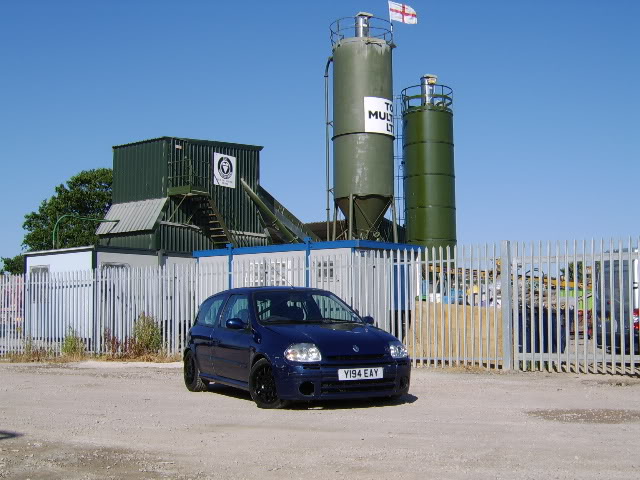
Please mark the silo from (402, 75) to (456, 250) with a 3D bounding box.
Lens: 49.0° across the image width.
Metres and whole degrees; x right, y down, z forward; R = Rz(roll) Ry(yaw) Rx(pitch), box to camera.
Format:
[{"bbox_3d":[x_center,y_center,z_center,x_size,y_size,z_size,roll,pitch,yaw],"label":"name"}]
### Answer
[{"bbox_3d":[5.310,-1.832,33.857,2.480,12.553,2.480,-1,-6,9],"label":"silo"}]

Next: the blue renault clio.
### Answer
[{"bbox_3d":[-0.420,1.280,8.921,1.660,1.400,3.770,2,-7,-27],"label":"blue renault clio"}]

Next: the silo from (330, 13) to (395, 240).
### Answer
[{"bbox_3d":[2.153,-3.484,34.834,3.000,16.102,3.000,-1,-6,4],"label":"silo"}]

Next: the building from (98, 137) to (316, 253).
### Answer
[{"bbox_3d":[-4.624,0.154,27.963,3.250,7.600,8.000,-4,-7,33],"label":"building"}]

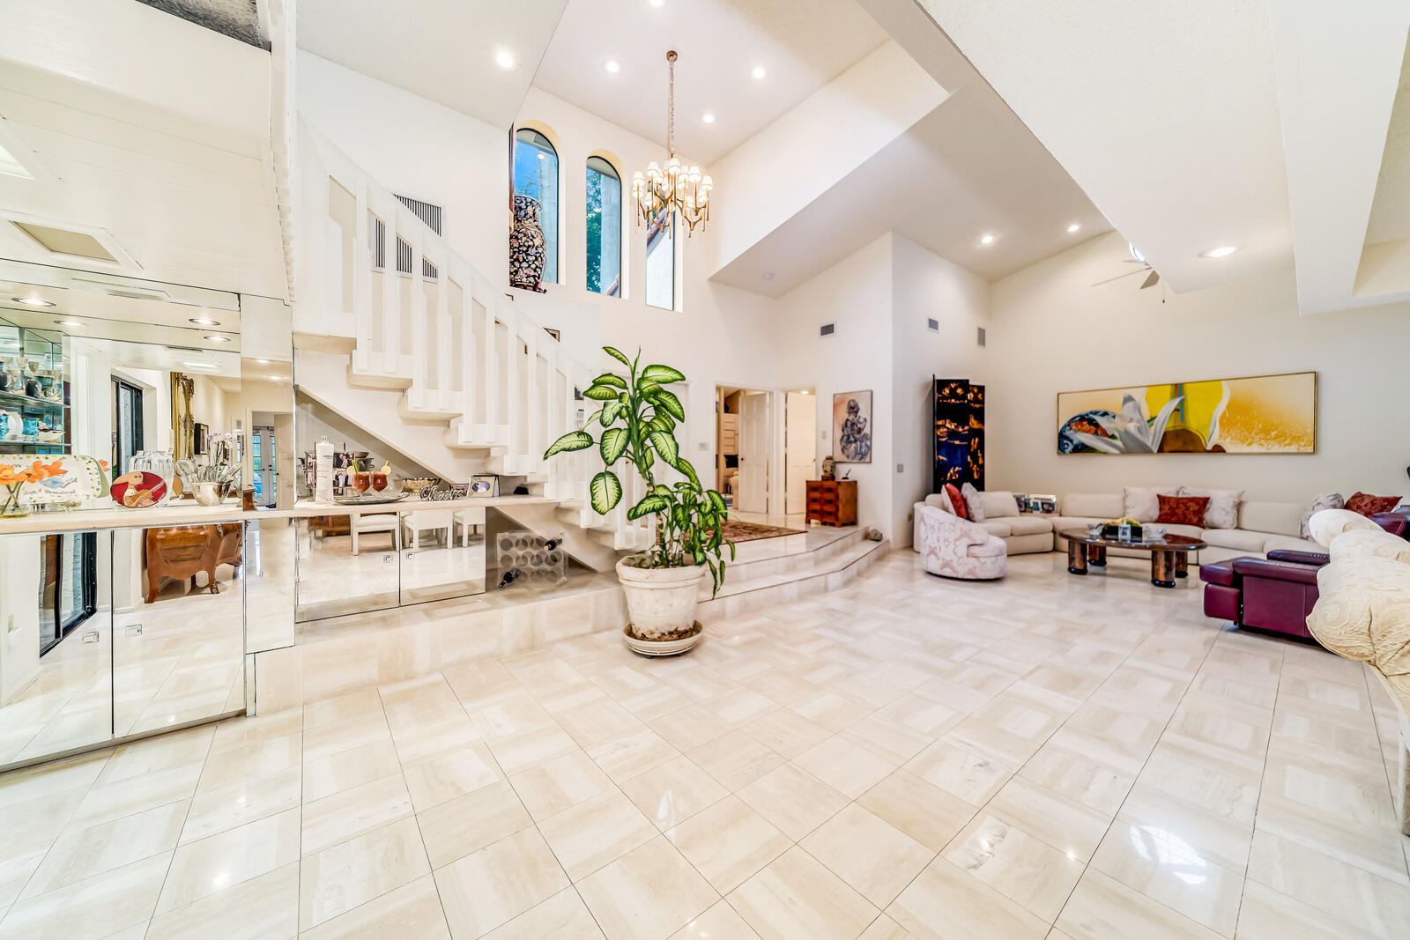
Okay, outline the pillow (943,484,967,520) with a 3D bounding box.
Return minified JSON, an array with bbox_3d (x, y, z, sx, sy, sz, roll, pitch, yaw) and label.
[{"bbox_3d":[3.645,0.475,6.800,0.470,0.480,0.150,0,-24,-39],"label":"pillow"}]

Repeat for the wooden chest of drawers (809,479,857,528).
[{"bbox_3d":[1.977,0.496,7.344,0.450,0.670,0.640,0,0,-38],"label":"wooden chest of drawers"}]

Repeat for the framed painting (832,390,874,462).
[{"bbox_3d":[2.380,-0.680,7.580,0.040,1.140,0.720,0,0,-39],"label":"framed painting"}]

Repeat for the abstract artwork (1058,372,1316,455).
[{"bbox_3d":[7.060,-0.770,7.170,0.050,1.050,2.720,0,0,-39],"label":"abstract artwork"}]

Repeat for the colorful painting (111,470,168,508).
[{"bbox_3d":[-2.990,0.103,2.480,0.197,0.195,0.030,0,-12,-39],"label":"colorful painting"}]

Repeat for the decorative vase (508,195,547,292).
[{"bbox_3d":[-2.190,-2.755,5.697,0.500,1.149,0.500,0,0,-38],"label":"decorative vase"}]

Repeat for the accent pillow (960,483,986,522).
[{"bbox_3d":[4.000,0.484,7.000,0.470,0.500,0.160,0,-22,-39],"label":"accent pillow"}]

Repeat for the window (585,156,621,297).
[{"bbox_3d":[-1.490,-3.630,7.000,0.570,2.030,0.090,0,0,-39],"label":"window"}]

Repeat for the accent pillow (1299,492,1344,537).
[{"bbox_3d":[6.660,0.500,5.050,0.160,0.480,0.460,20,3,9],"label":"accent pillow"}]

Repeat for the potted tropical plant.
[{"bbox_3d":[-0.440,0.190,3.150,1.200,1.980,0.950,0,0,0],"label":"potted tropical plant"}]

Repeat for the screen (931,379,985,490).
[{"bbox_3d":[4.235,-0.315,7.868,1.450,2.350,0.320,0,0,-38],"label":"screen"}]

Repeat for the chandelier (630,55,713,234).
[{"bbox_3d":[-0.388,-3.988,5.615,0.936,2.055,0.936,0,0,0],"label":"chandelier"}]

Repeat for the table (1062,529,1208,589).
[{"bbox_3d":[4.830,0.975,5.360,1.340,0.425,1.270,0,0,-39],"label":"table"}]

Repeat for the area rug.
[{"bbox_3d":[-0.079,0.827,6.354,2.350,0.015,1.750,0,0,-38],"label":"area rug"}]

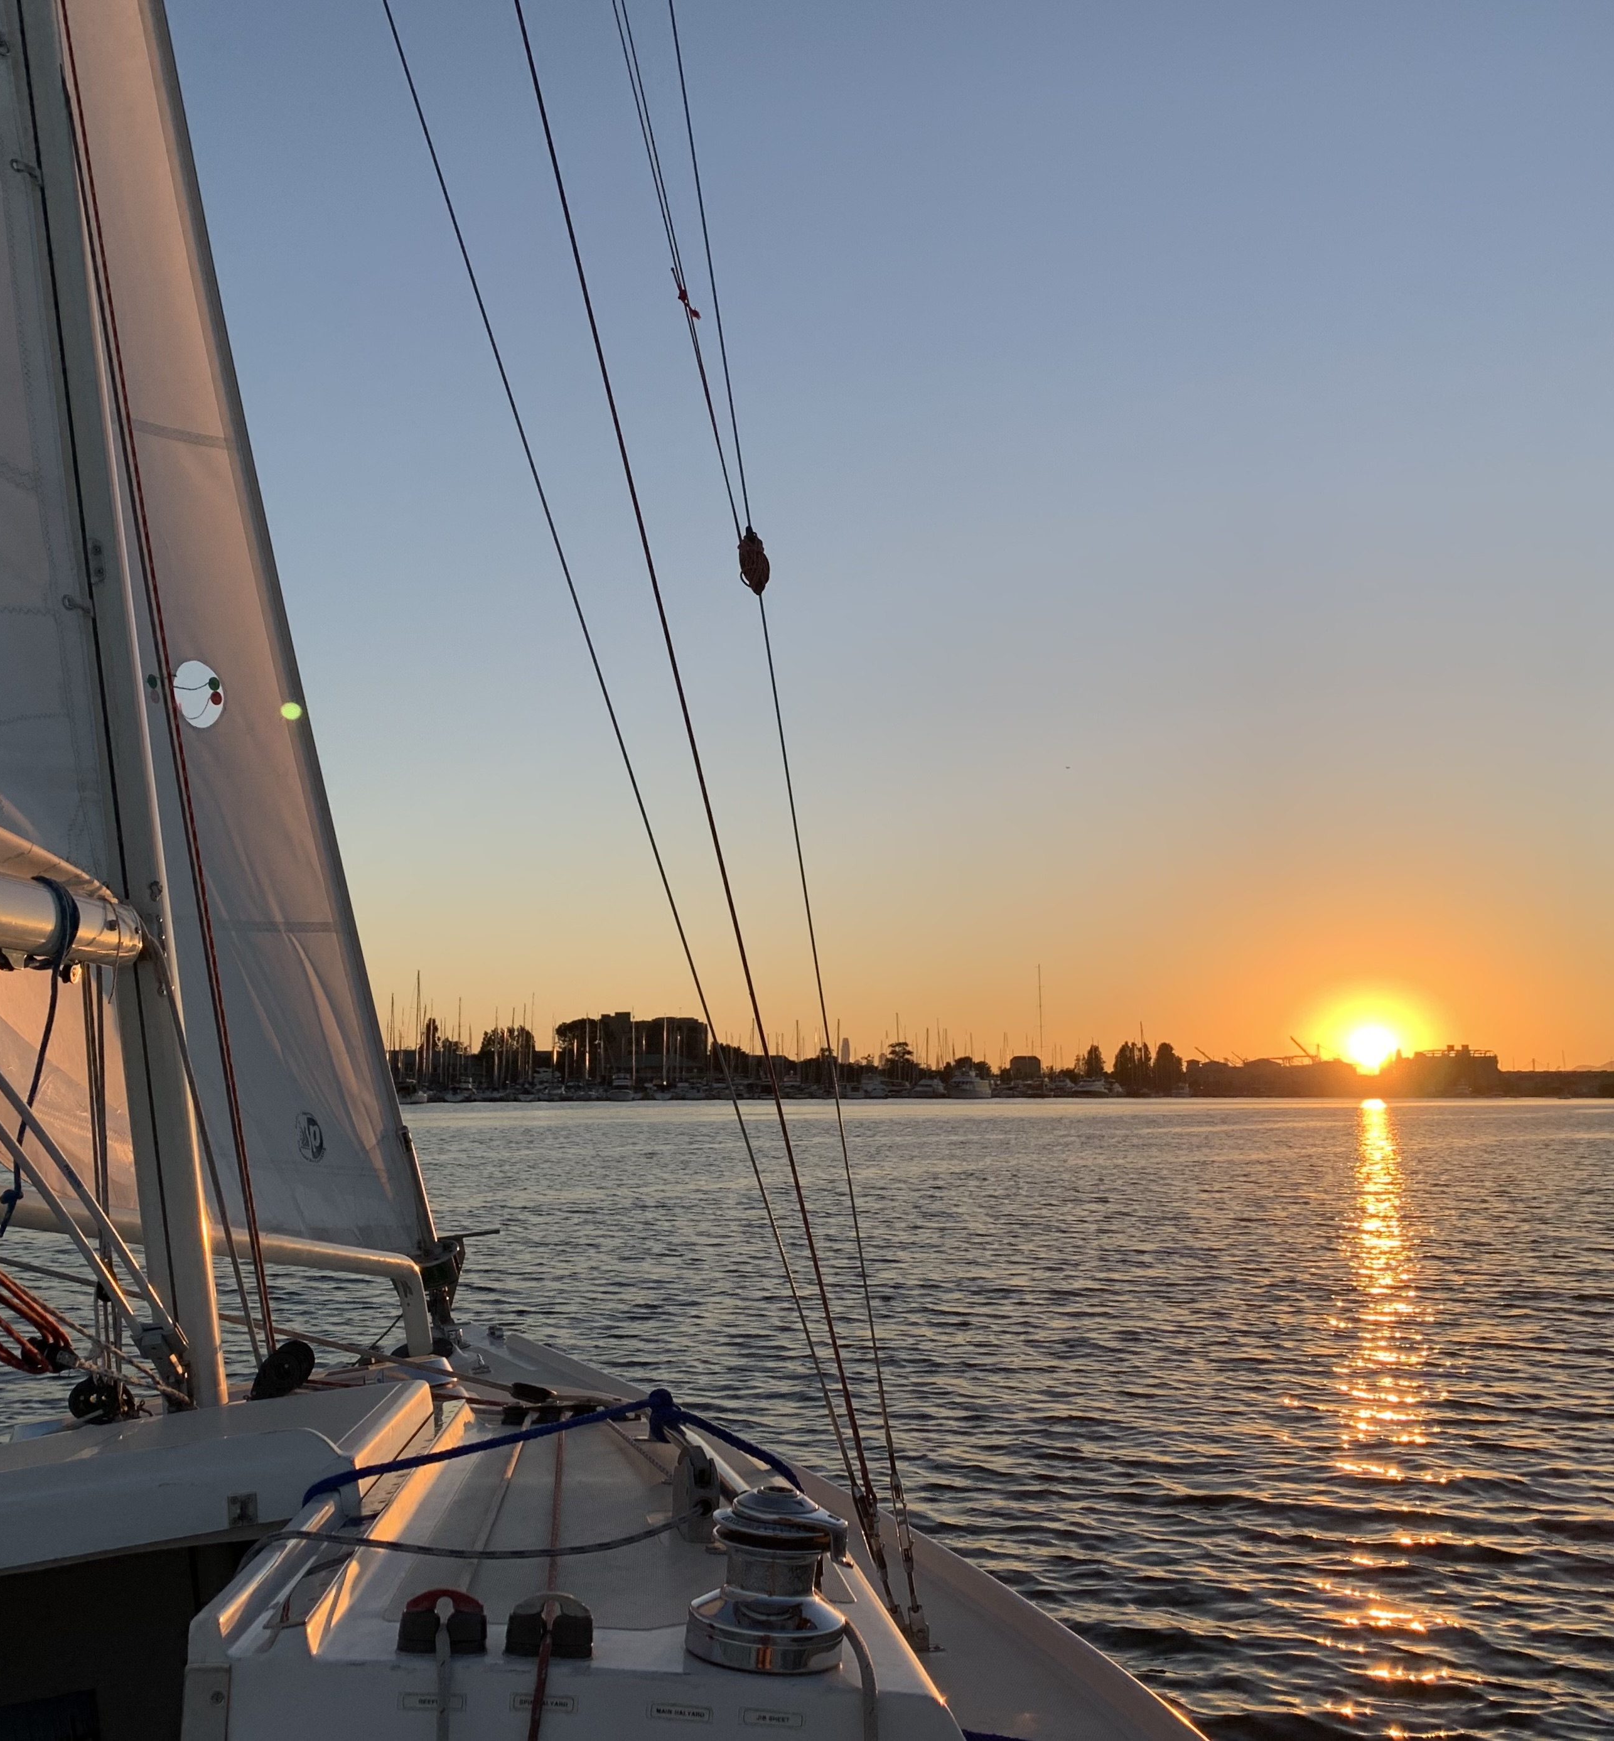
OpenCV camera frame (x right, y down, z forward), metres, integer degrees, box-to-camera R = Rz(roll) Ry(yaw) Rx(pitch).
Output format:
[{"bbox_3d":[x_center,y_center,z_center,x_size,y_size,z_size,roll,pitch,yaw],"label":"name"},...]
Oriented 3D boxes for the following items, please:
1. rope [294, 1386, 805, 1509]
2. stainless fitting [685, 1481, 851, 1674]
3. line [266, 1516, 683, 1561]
[{"bbox_3d":[-0.310,0.656,1.930,0.570,0.080,0.320,4,-8,-30],"label":"rope"},{"bbox_3d":[-0.030,0.558,1.383,0.132,0.127,0.125,5,-7,1],"label":"stainless fitting"},{"bbox_3d":[-0.288,0.598,1.565,0.375,0.040,0.050,3,-8,-19],"label":"line"}]

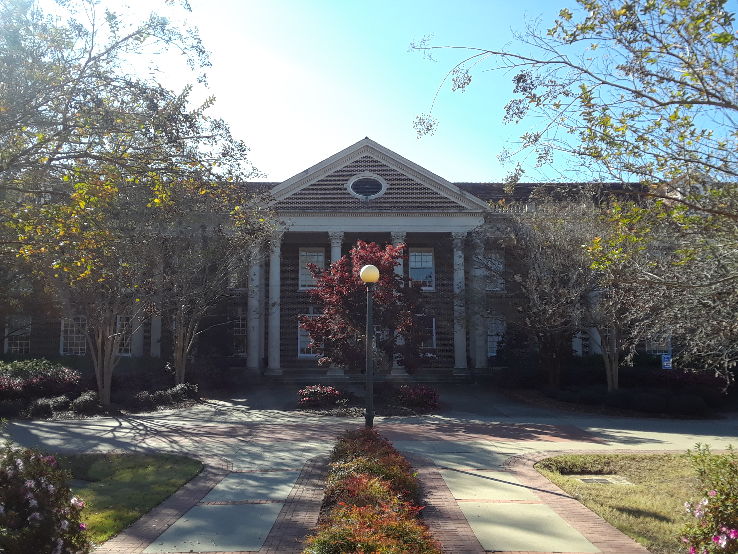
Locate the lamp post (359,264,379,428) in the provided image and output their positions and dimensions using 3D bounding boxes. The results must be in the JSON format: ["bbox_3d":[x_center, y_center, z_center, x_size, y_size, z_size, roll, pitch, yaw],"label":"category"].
[{"bbox_3d":[0.010,1.250,10.200,0.320,2.920,0.320,0,-6,0],"label":"lamp post"}]

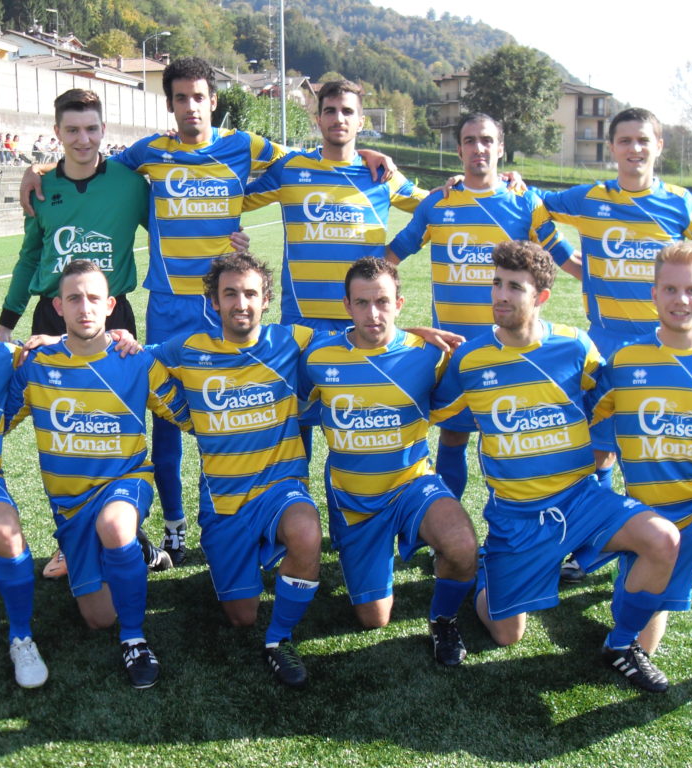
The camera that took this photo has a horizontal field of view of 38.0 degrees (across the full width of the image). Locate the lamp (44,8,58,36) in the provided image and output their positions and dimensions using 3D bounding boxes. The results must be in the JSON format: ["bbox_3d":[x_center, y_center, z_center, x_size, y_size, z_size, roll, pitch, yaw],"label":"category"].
[{"bbox_3d":[-30.500,-35.945,104.970,1.400,6.000,0.400,0,11,0],"label":"lamp"}]

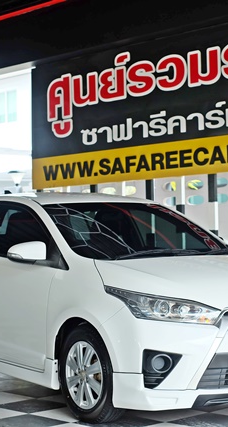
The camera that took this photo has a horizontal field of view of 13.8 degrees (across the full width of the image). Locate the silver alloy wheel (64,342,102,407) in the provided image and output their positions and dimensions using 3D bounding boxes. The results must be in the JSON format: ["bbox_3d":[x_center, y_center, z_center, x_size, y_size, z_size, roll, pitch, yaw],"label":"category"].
[{"bbox_3d":[-0.135,0.967,5.675,0.160,0.415,0.415,0,-1,-35],"label":"silver alloy wheel"}]

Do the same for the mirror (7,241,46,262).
[{"bbox_3d":[-0.564,0.249,6.118,0.240,0.150,0.140,0,-1,-35],"label":"mirror"}]

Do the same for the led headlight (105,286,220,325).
[{"bbox_3d":[0.268,0.529,5.418,0.420,0.220,0.640,0,-1,-35],"label":"led headlight"}]

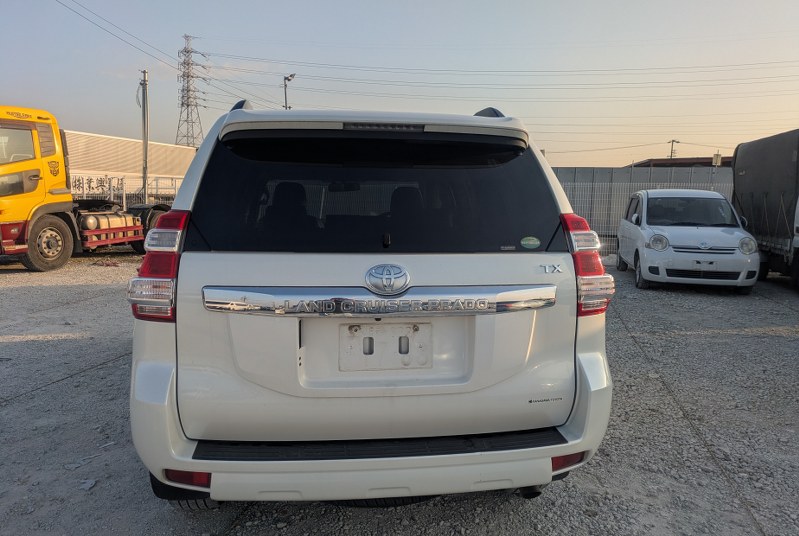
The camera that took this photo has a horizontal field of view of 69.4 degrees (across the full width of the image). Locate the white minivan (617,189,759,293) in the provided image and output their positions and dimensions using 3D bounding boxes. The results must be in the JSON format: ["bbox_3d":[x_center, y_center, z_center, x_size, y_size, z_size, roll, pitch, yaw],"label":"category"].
[{"bbox_3d":[5.101,-0.591,10.504,1.700,1.670,4.050,3,7,15],"label":"white minivan"}]

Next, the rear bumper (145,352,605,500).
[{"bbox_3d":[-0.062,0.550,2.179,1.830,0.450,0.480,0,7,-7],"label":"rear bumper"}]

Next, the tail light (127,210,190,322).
[{"bbox_3d":[-0.837,-0.005,2.015,0.225,0.400,0.220,0,7,-7],"label":"tail light"}]

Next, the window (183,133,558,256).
[{"bbox_3d":[-0.061,-0.291,2.163,1.400,0.490,0.120,0,-17,-7],"label":"window"}]

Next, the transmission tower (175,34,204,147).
[{"bbox_3d":[-63.195,-45.483,173.314,11.000,50.000,11.000,-4,8,-33],"label":"transmission tower"}]

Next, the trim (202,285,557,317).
[{"bbox_3d":[-0.042,0.115,2.012,1.235,0.095,0.075,0,7,-7],"label":"trim"}]

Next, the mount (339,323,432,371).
[{"bbox_3d":[-0.047,0.282,2.057,0.330,0.165,0.025,0,7,-7],"label":"mount"}]

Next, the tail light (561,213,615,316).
[{"bbox_3d":[0.728,-0.007,2.214,0.225,0.400,0.220,0,7,-7],"label":"tail light"}]

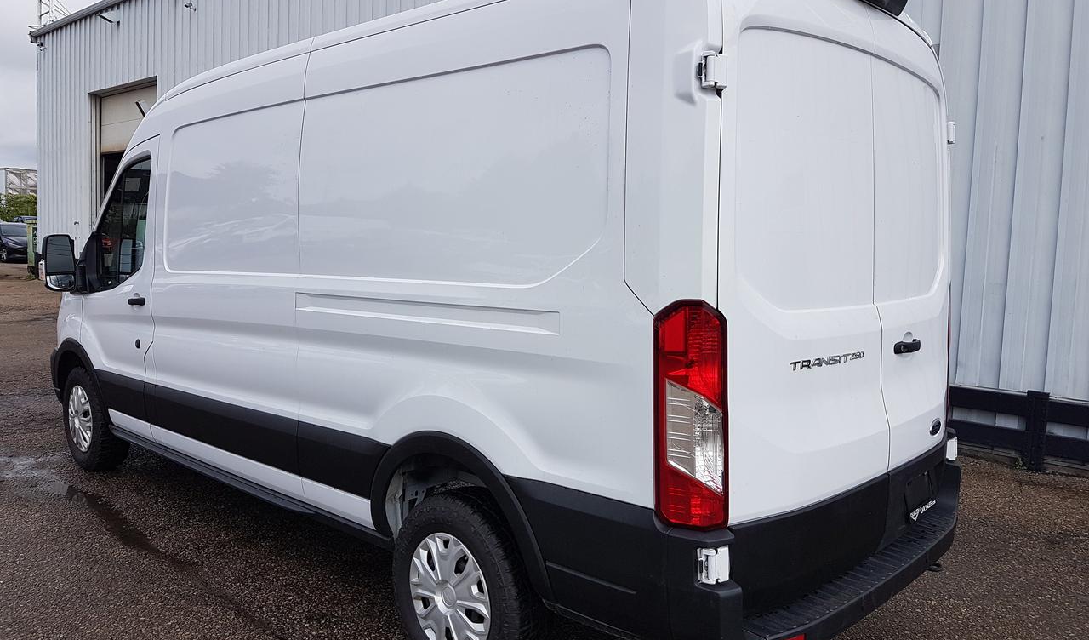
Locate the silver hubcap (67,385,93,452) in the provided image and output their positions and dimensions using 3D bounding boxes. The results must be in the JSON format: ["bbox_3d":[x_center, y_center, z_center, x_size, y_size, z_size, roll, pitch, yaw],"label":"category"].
[{"bbox_3d":[-3.042,0.647,5.383,0.438,0.438,0.070,6,8,43],"label":"silver hubcap"}]

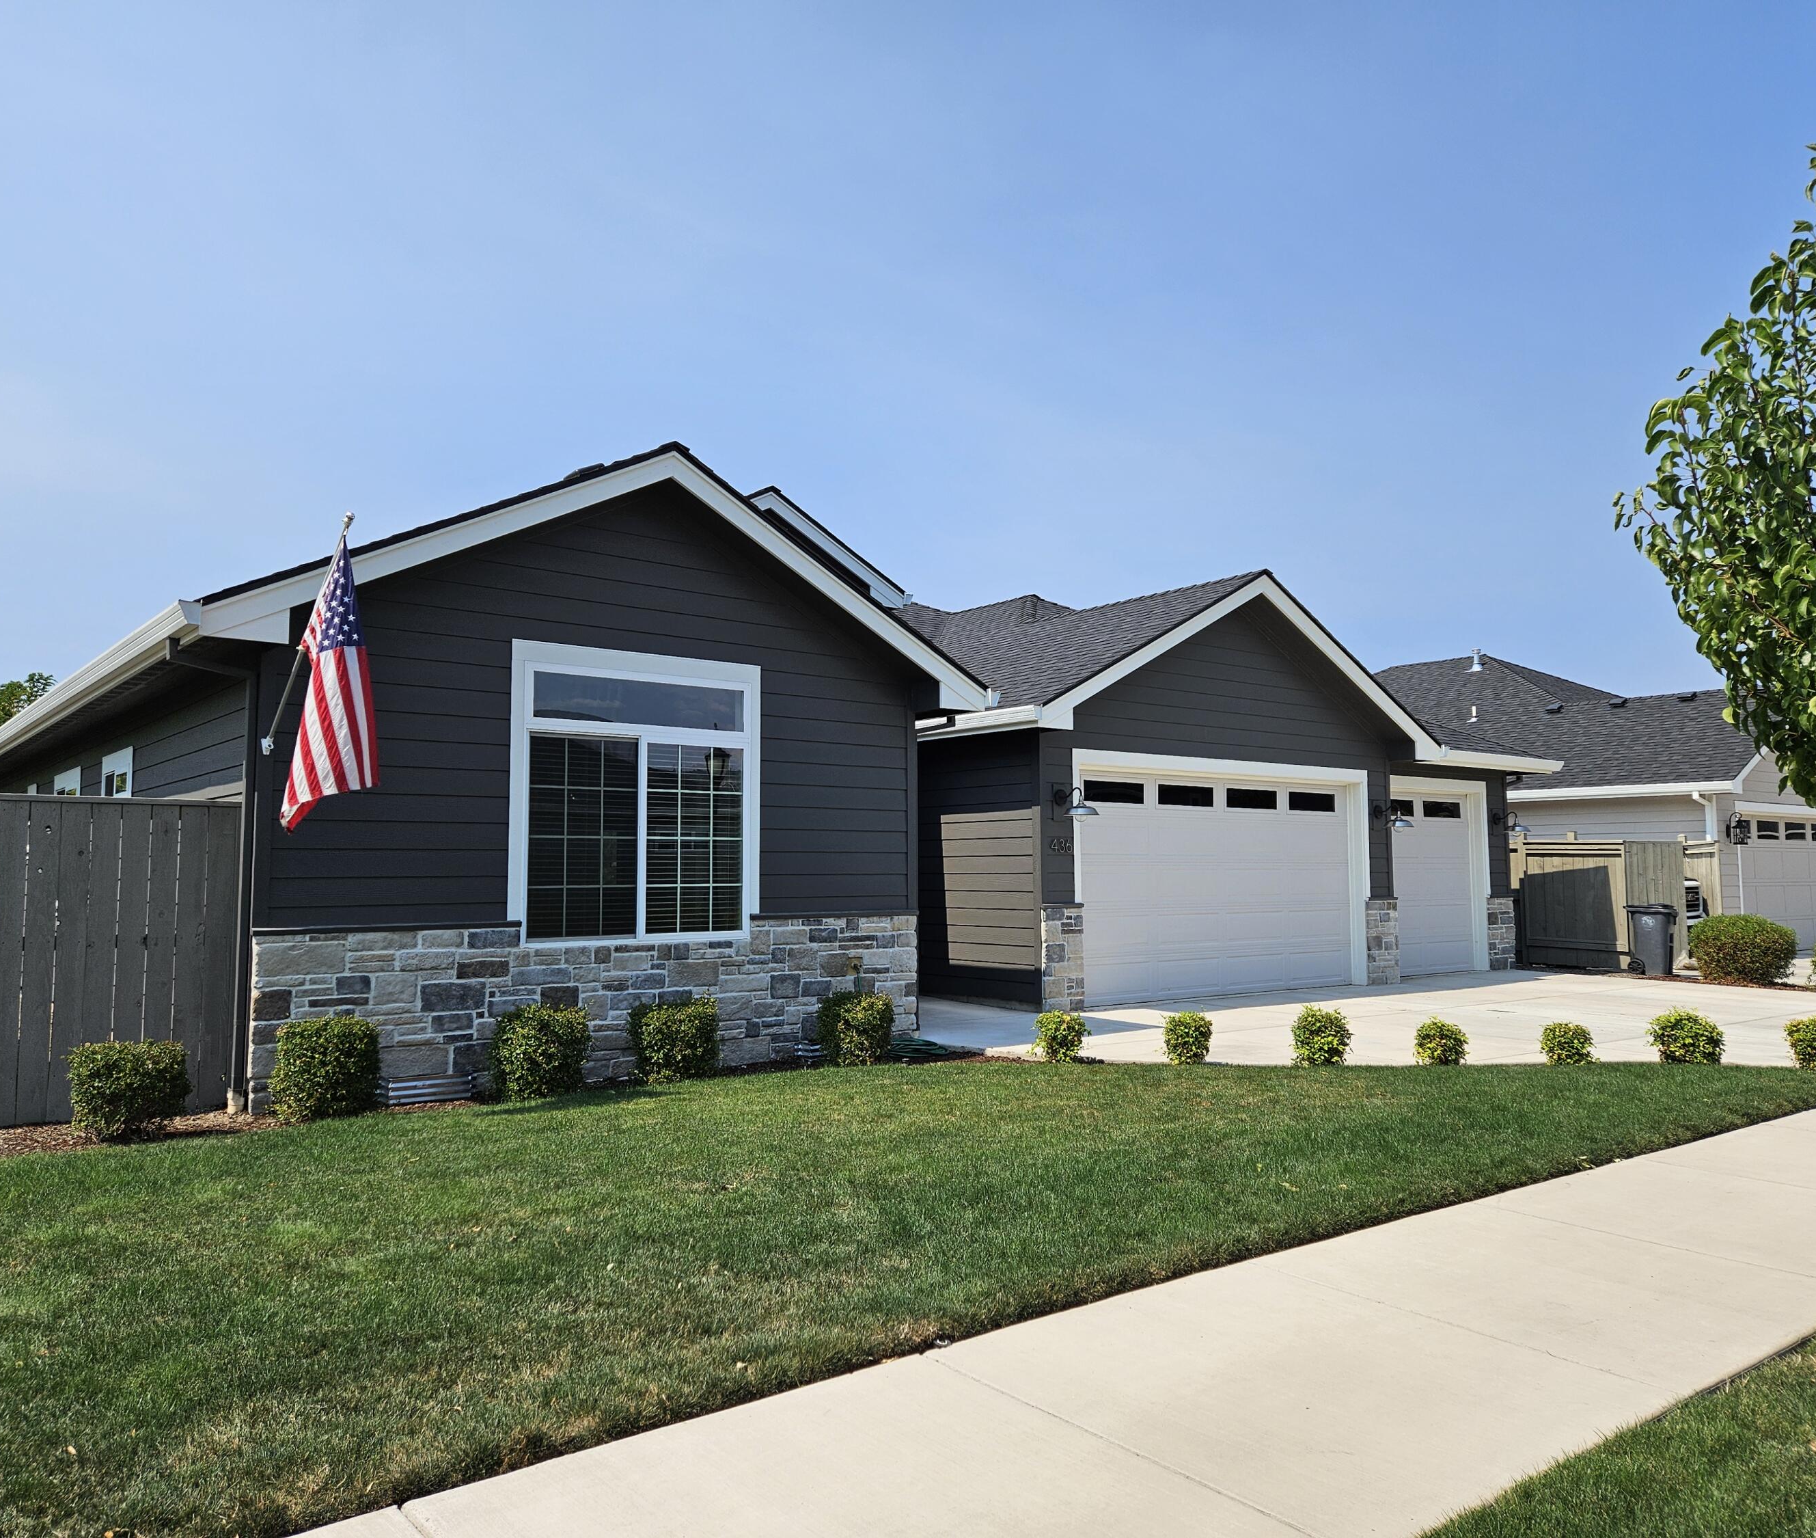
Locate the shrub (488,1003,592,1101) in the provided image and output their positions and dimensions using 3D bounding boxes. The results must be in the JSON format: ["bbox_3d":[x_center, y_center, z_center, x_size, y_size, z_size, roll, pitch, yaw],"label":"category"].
[{"bbox_3d":[-2.346,1.799,8.678,0.561,0.579,0.561,3,-5,-39],"label":"shrub"}]

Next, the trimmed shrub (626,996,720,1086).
[{"bbox_3d":[-1.658,1.870,9.660,0.600,0.600,0.580,0,-4,0],"label":"trimmed shrub"}]

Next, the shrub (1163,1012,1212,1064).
[{"bbox_3d":[2.090,2.023,10.186,0.335,0.405,0.335,0,-4,0],"label":"shrub"}]

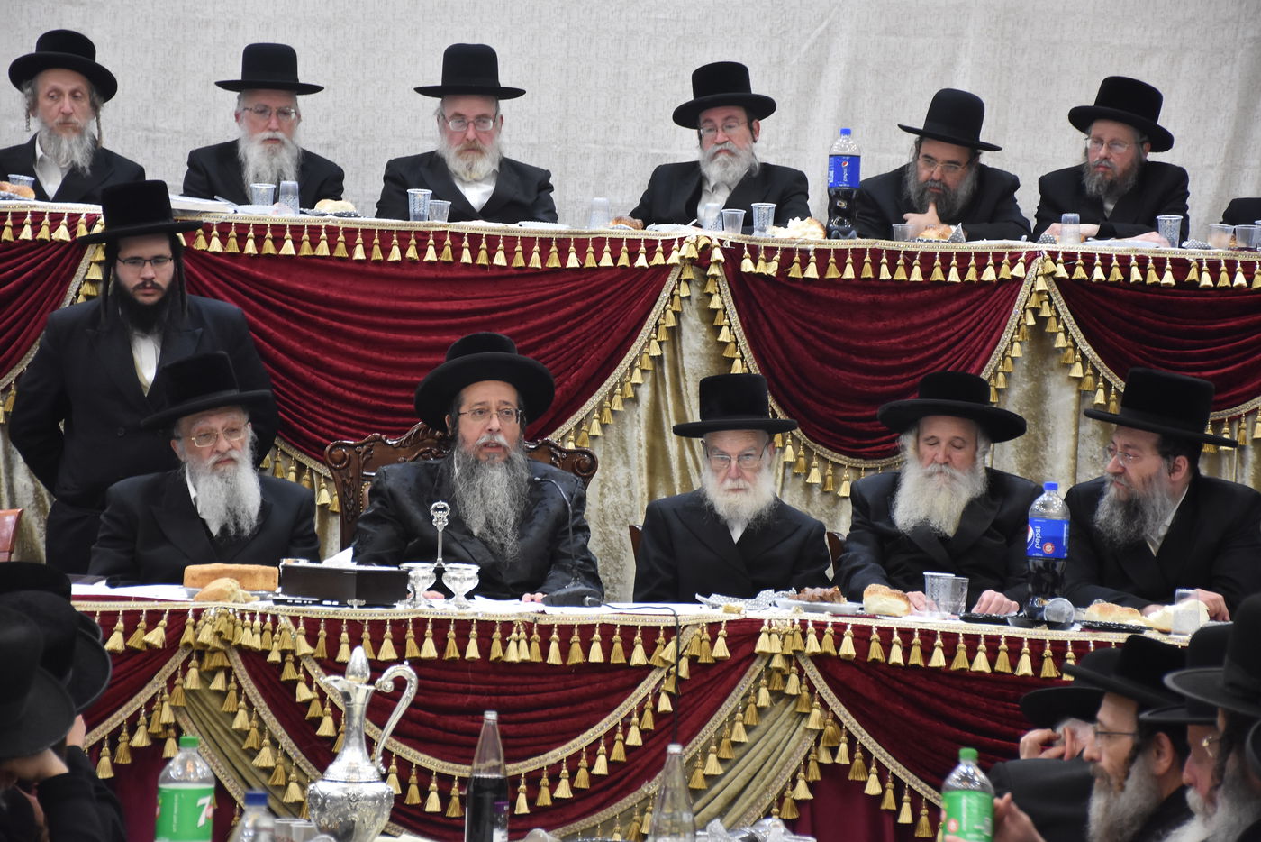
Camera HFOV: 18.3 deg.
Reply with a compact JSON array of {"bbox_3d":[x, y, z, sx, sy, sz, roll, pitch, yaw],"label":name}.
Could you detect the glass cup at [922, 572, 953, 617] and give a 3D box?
[{"bbox_3d":[0.699,0.392,8.900,0.072,0.098,0.072,3,0,0],"label":"glass cup"}]

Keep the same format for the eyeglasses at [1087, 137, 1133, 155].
[{"bbox_3d":[1.462,-0.832,11.920,0.140,0.043,0.140,5,1,25],"label":"eyeglasses"}]

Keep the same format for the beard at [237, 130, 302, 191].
[{"bbox_3d":[-1.035,-0.736,11.250,0.183,0.185,0.120,2,0,-13],"label":"beard"}]

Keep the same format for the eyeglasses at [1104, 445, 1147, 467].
[{"bbox_3d":[1.227,0.084,9.570,0.135,0.042,0.140,11,1,-37],"label":"eyeglasses"}]

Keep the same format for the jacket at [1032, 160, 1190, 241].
[{"bbox_3d":[1.440,-0.480,11.850,0.530,0.620,0.430,2,1,9],"label":"jacket"}]

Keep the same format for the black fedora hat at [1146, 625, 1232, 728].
[{"bbox_3d":[0.977,0.398,6.150,0.360,0.148,0.330,2,1,0],"label":"black fedora hat"}]

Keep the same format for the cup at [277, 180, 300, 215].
[{"bbox_3d":[-0.974,-0.635,11.200,0.068,0.098,0.068,2,-1,0],"label":"cup"}]

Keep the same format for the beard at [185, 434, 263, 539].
[{"bbox_3d":[-0.961,0.159,9.300,0.175,0.235,0.150,3,-2,-14],"label":"beard"}]

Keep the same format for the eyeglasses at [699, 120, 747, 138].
[{"bbox_3d":[0.283,-0.838,11.320,0.138,0.040,0.140,-6,0,25],"label":"eyeglasses"}]

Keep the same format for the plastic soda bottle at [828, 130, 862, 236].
[{"bbox_3d":[0.616,-0.679,11.300,0.093,0.322,0.093,2,1,0],"label":"plastic soda bottle"}]

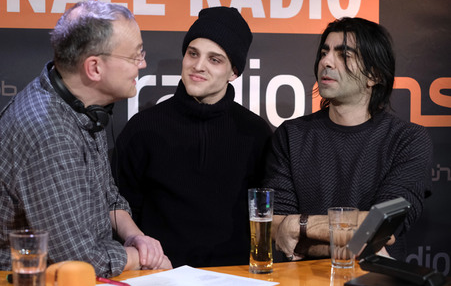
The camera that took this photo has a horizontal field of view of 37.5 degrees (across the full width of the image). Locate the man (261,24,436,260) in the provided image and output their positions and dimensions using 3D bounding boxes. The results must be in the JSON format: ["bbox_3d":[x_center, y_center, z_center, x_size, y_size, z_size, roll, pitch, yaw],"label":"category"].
[{"bbox_3d":[0.355,0.496,1.950,0.500,1.720,0.400,0,0,22],"label":"man"}]

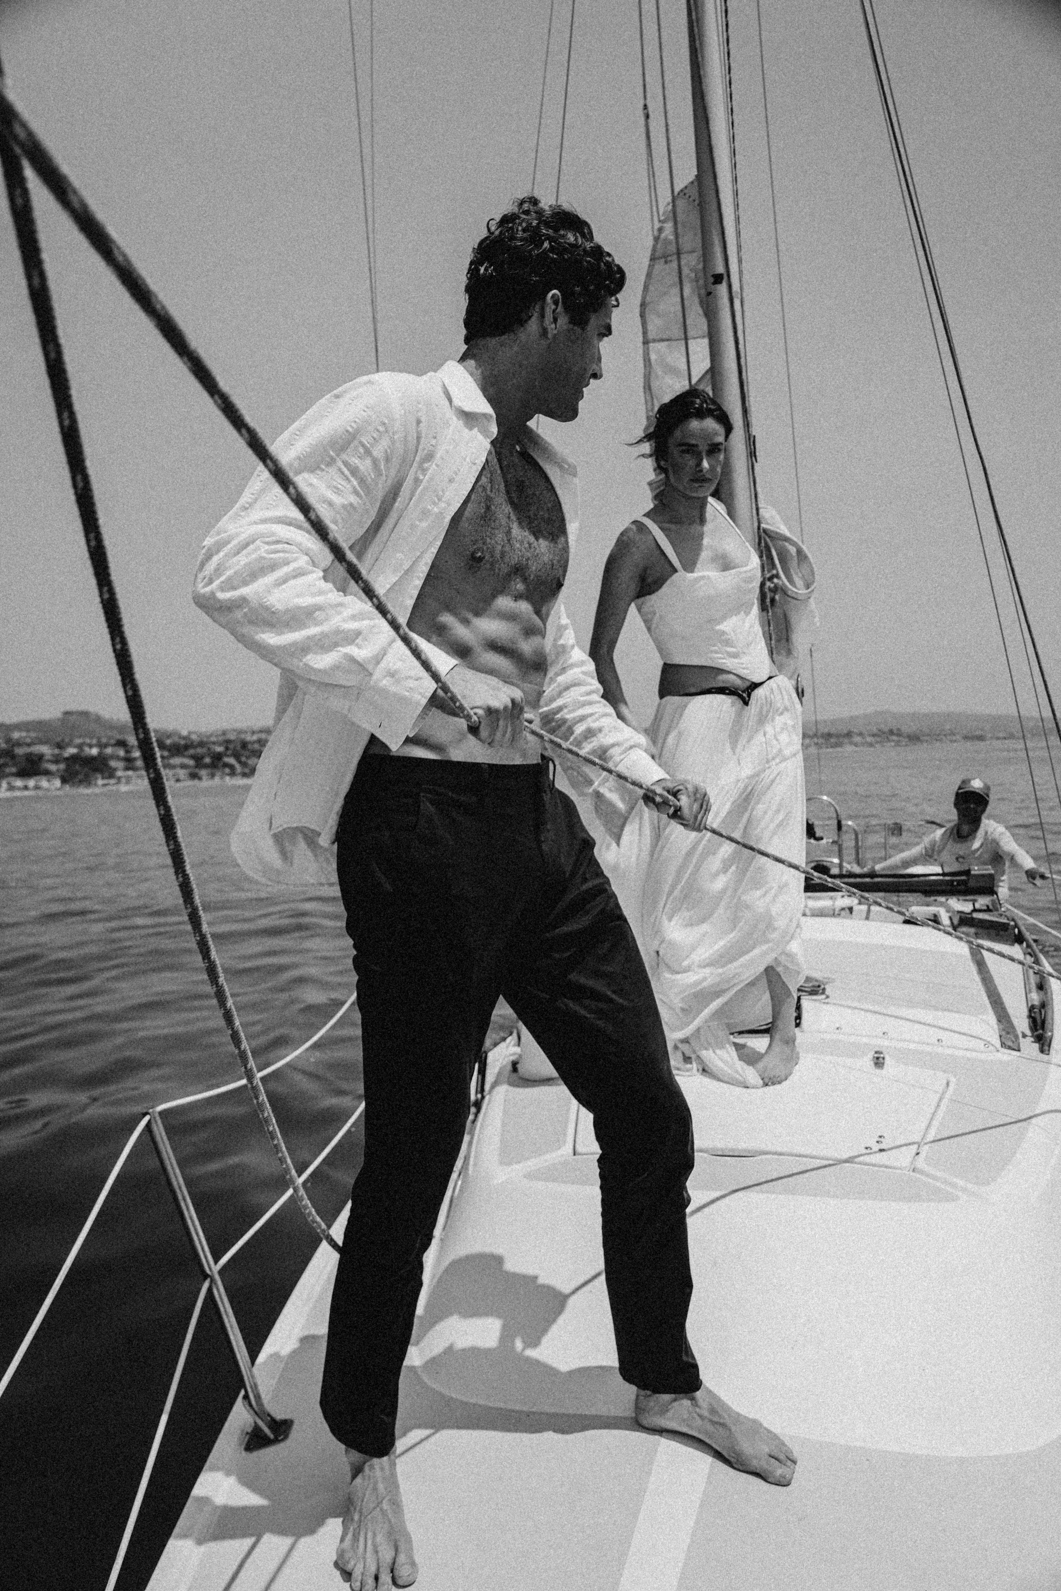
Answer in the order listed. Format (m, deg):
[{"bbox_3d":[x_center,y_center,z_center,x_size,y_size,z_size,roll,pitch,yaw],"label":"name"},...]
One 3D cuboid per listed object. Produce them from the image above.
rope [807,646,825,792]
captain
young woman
[{"bbox_3d":[1.888,-0.509,7.000,0.030,0.960,0.030,-4,6,0],"label":"rope"},{"bbox_3d":[2.633,0.557,6.421,1.050,1.350,0.600,-2,2,24],"label":"captain"},{"bbox_3d":[0.404,-0.143,2.570,0.520,1.680,0.460,-4,2,-24],"label":"young woman"}]

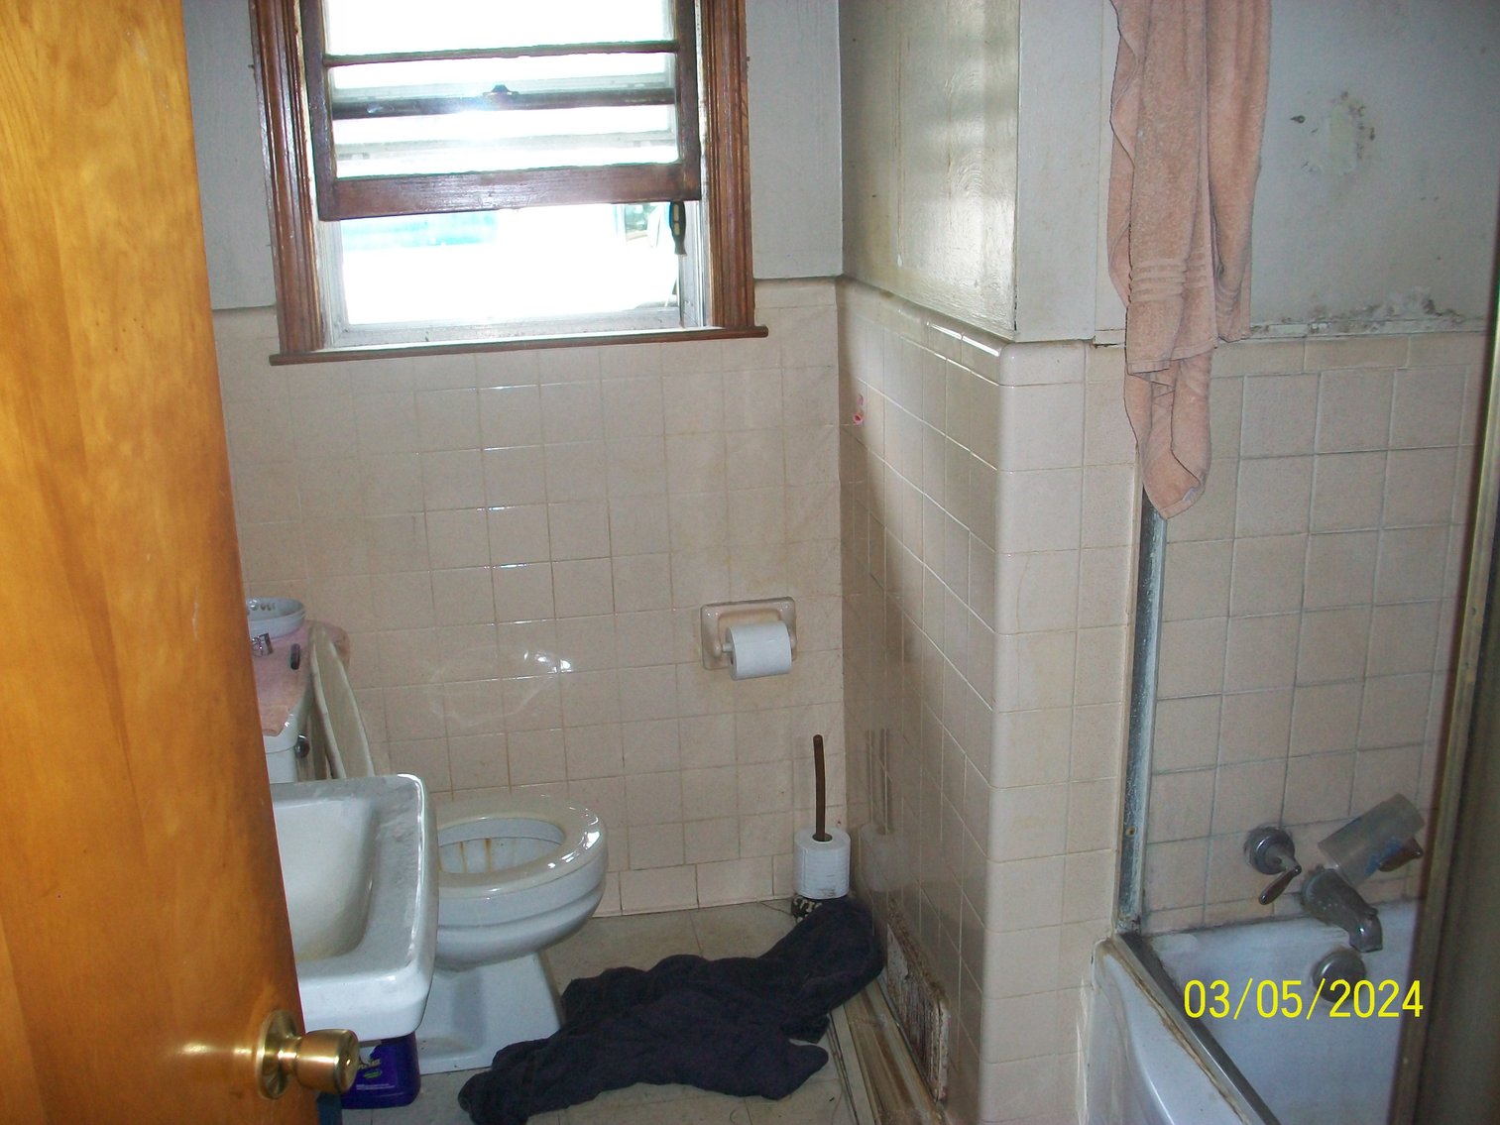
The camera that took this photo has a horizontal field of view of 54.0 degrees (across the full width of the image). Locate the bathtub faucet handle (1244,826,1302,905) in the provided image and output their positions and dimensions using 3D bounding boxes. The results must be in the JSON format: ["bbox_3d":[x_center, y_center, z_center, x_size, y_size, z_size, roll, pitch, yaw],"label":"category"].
[{"bbox_3d":[0.744,0.425,2.069,0.088,0.092,0.077,-4,17,-9],"label":"bathtub faucet handle"}]

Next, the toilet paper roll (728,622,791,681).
[{"bbox_3d":[0.017,0.162,2.733,0.105,0.100,0.100,-4,17,-9],"label":"toilet paper roll"}]

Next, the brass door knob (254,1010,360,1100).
[{"bbox_3d":[-0.314,0.357,1.067,0.060,0.065,0.065,0,17,6],"label":"brass door knob"}]

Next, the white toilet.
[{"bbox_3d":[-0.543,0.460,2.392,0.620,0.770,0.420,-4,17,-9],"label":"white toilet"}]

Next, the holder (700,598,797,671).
[{"bbox_3d":[0.005,0.145,2.755,0.178,0.126,0.076,-4,17,-9],"label":"holder"}]

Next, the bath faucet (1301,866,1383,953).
[{"bbox_3d":[0.846,0.501,2.084,0.070,0.078,0.126,-4,17,-9],"label":"bath faucet"}]

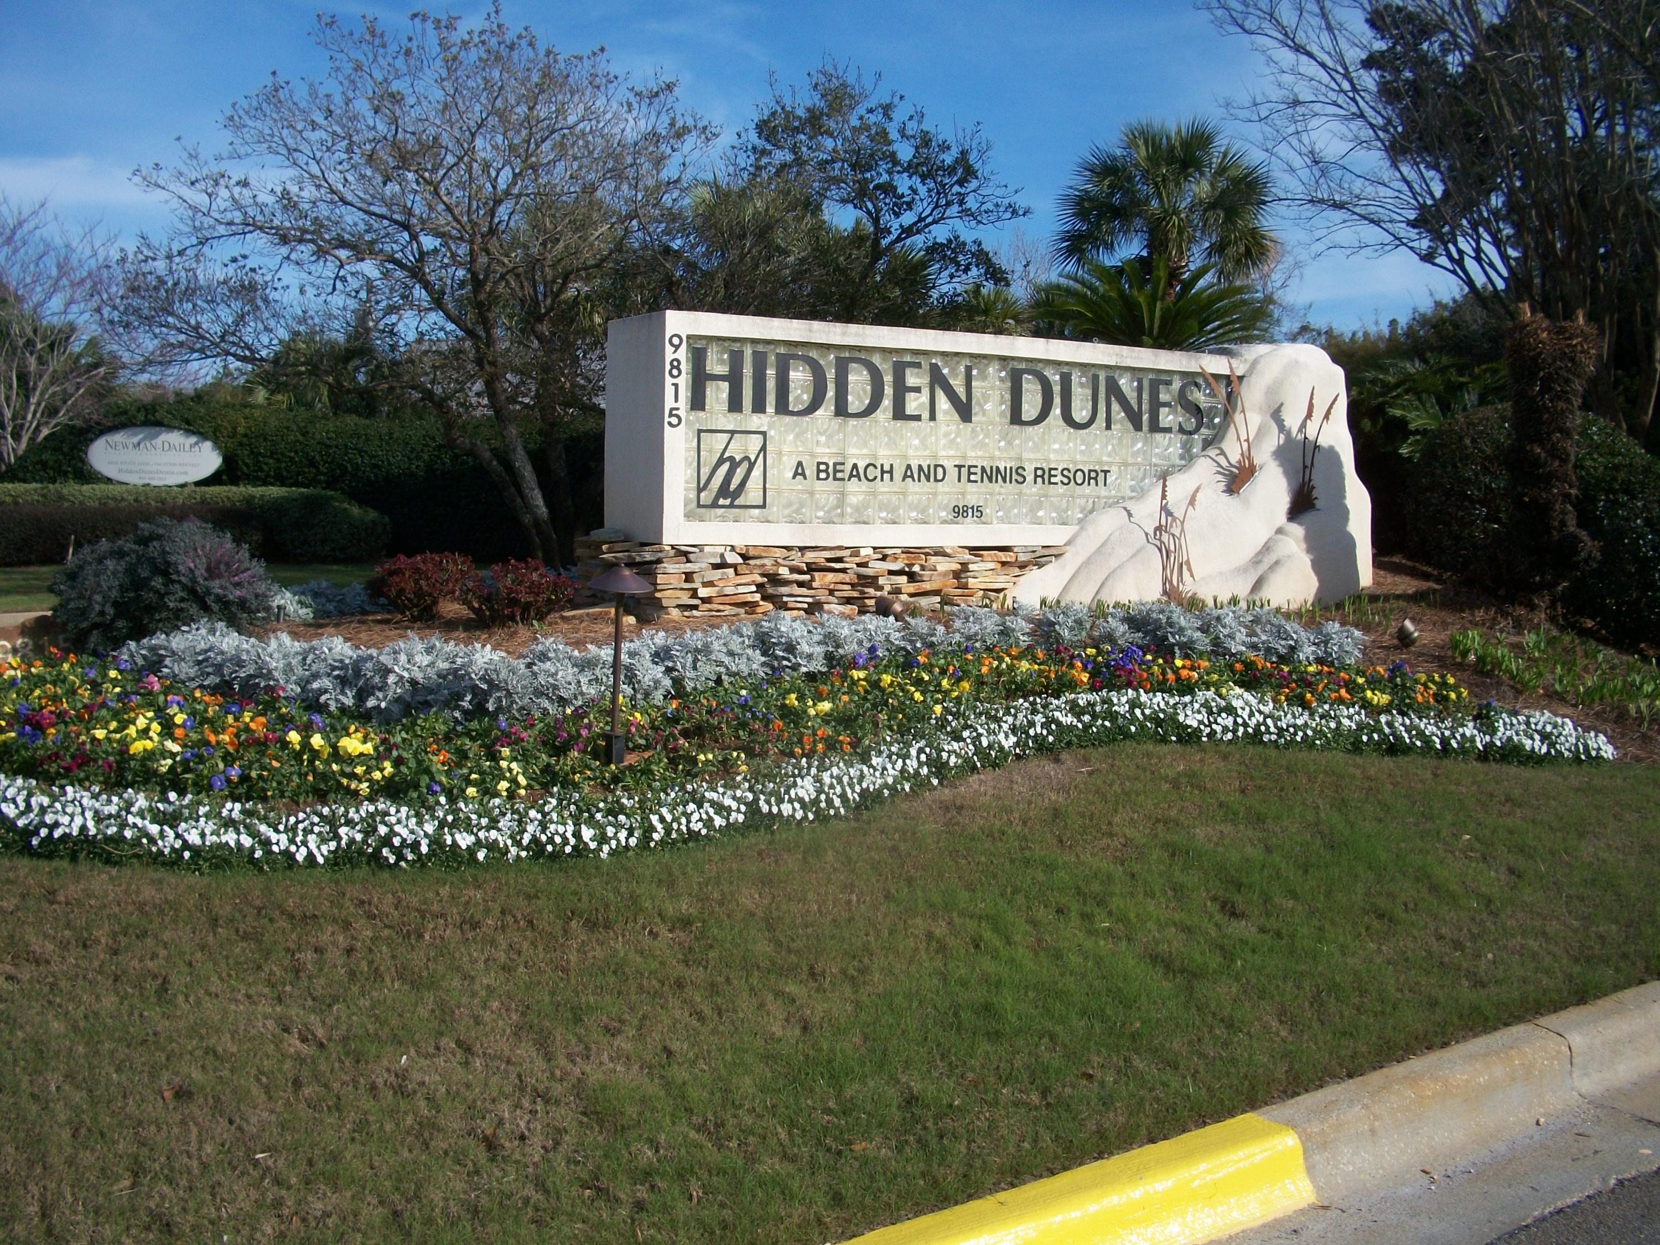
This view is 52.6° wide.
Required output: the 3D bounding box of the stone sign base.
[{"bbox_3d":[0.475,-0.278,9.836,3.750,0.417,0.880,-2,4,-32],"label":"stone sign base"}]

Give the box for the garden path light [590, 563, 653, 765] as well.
[{"bbox_3d":[-0.746,0.146,6.000,0.227,0.723,0.227,1,4,0],"label":"garden path light"}]

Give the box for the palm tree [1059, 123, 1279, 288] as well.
[{"bbox_3d":[3.609,-2.976,18.000,2.400,4.854,2.400,1,4,0],"label":"palm tree"}]

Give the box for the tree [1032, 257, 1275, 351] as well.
[{"bbox_3d":[2.429,-1.514,12.600,1.950,2.453,1.950,1,4,0],"label":"tree"}]

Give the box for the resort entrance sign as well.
[{"bbox_3d":[0.728,-1.058,9.907,4.150,1.188,0.700,-2,4,-32],"label":"resort entrance sign"}]

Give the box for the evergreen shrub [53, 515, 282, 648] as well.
[{"bbox_3d":[-3.116,-0.162,7.900,1.030,0.650,0.920,-1,4,-22],"label":"evergreen shrub"}]

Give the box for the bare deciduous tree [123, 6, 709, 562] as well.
[{"bbox_3d":[-3.580,-2.879,14.500,5.050,4.896,4.900,1,4,0],"label":"bare deciduous tree"}]

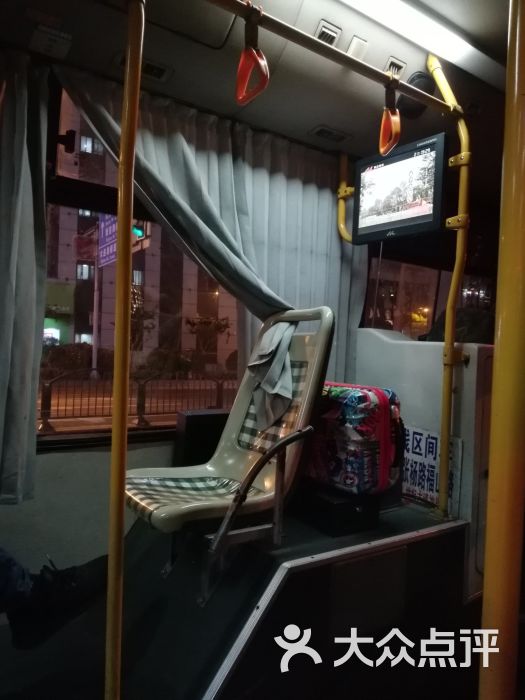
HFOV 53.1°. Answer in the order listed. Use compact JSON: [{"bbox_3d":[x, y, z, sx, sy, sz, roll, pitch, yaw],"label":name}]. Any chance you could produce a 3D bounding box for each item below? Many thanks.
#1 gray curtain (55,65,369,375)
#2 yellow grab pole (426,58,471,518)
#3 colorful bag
[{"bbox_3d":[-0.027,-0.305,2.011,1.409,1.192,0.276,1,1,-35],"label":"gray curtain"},{"bbox_3d":[0.690,-0.261,1.978,0.074,1.763,0.177,1,1,-35],"label":"yellow grab pole"},{"bbox_3d":[0.297,0.312,2.009,0.295,0.364,0.384,1,1,-35],"label":"colorful bag"}]

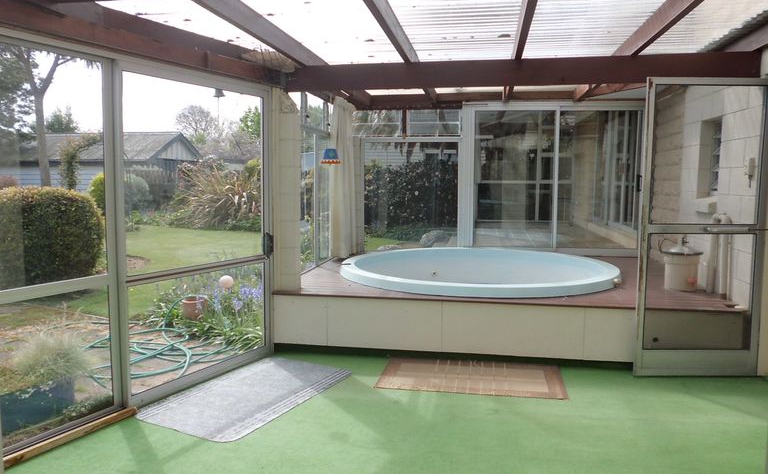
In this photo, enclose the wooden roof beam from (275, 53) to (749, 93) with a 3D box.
[{"bbox_3d":[0.868,-1.142,3.884,3.191,0.180,0.070,1,6,10],"label":"wooden roof beam"}]

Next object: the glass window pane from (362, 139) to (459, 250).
[{"bbox_3d":[0.304,-0.491,6.554,1.151,1.333,0.040,1,5,8],"label":"glass window pane"}]

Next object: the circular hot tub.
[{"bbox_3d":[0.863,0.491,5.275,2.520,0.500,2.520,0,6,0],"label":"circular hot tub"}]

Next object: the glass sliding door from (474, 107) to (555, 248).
[{"bbox_3d":[1.497,-0.650,6.337,0.936,1.608,0.060,1,6,10],"label":"glass sliding door"}]

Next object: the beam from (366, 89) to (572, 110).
[{"bbox_3d":[0.955,-1.555,6.287,2.353,0.172,0.080,1,6,10],"label":"beam"}]

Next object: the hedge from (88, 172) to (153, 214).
[{"bbox_3d":[-8.552,-1.282,18.000,2.050,1.700,1.900,-3,6,-25],"label":"hedge"}]

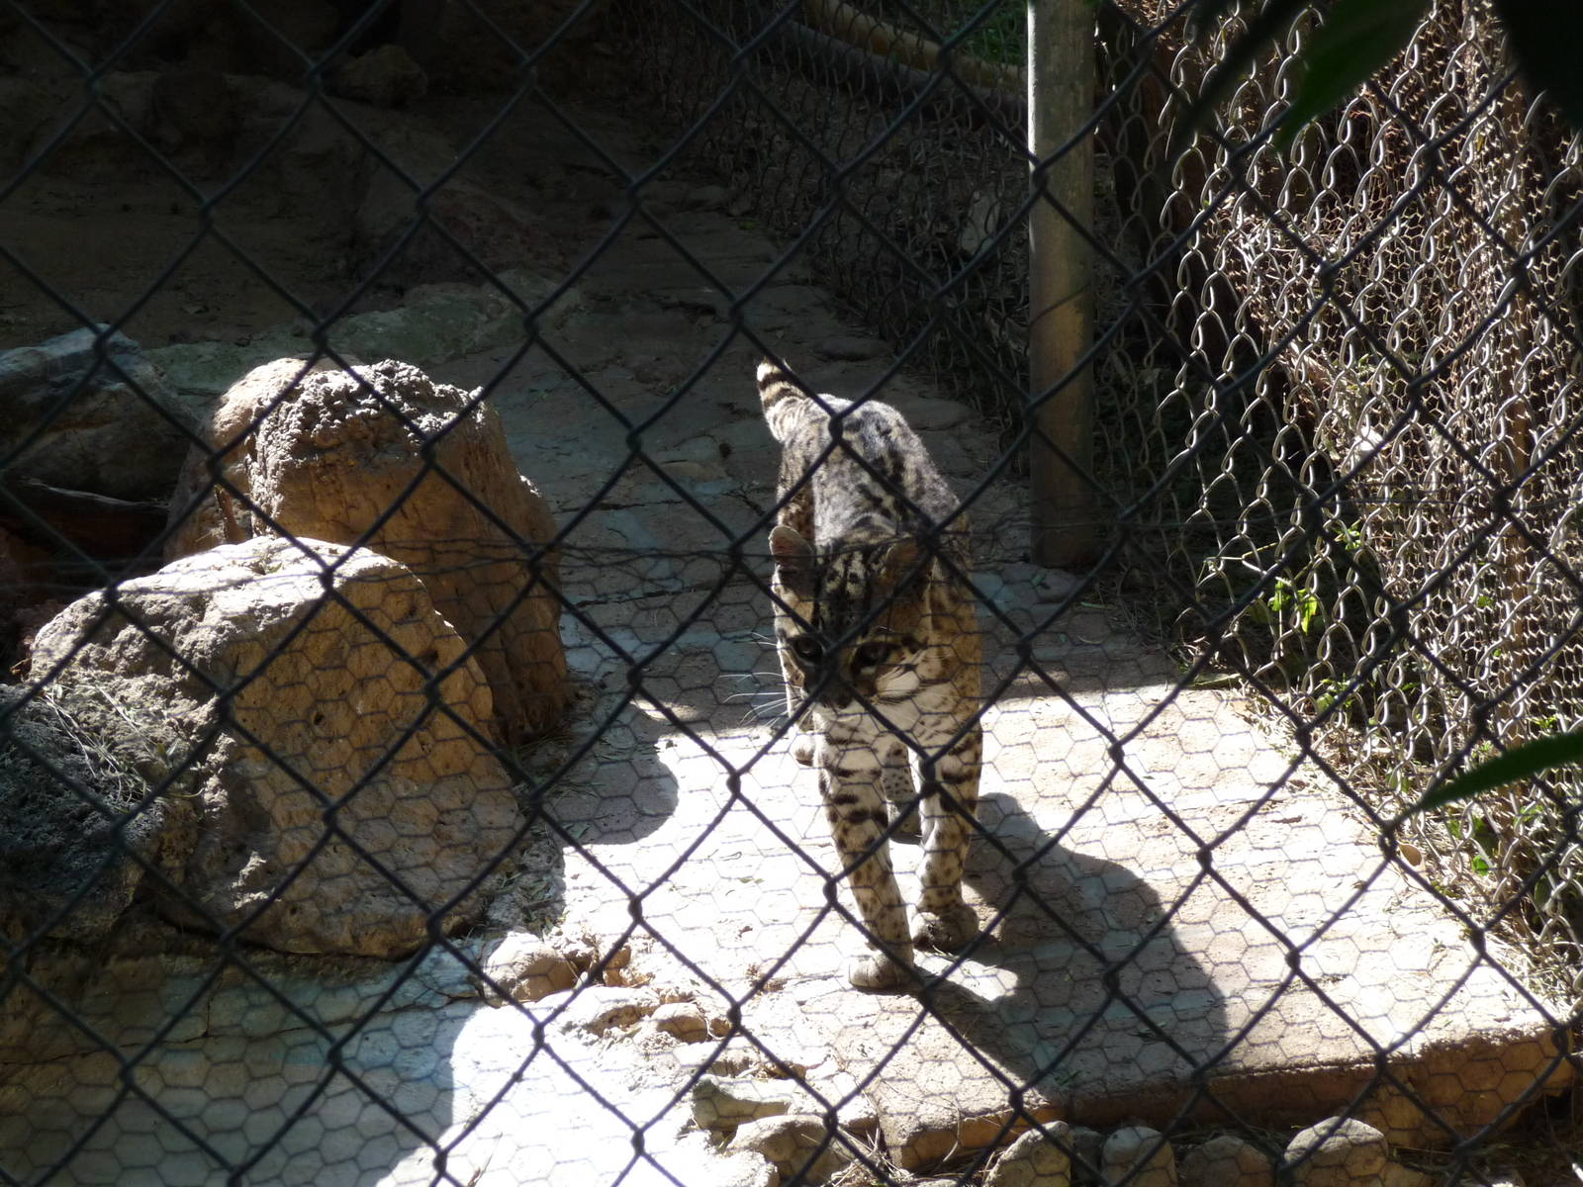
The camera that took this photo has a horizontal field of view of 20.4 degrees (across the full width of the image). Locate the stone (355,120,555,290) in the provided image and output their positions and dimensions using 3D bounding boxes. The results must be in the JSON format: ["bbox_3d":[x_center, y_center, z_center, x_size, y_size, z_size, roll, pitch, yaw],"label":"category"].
[{"bbox_3d":[-0.427,-0.492,5.521,0.228,0.165,0.200,0,16,0],"label":"stone"}]

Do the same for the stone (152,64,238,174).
[{"bbox_3d":[-0.804,-0.642,5.916,0.108,0.130,0.110,0,16,0],"label":"stone"}]

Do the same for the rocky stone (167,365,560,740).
[{"bbox_3d":[-0.356,-0.042,3.757,0.325,0.285,0.250,0,16,0],"label":"rocky stone"}]

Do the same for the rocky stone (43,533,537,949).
[{"bbox_3d":[-0.374,0.109,3.280,0.345,0.250,0.280,0,16,0],"label":"rocky stone"}]

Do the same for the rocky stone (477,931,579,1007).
[{"bbox_3d":[-0.186,0.268,3.116,0.066,0.040,0.056,0,16,0],"label":"rocky stone"}]

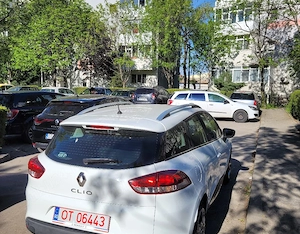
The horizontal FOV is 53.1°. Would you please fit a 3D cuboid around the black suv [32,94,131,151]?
[{"bbox_3d":[-1.230,0.134,8.545,1.820,1.460,4.420,3,7,22],"label":"black suv"}]

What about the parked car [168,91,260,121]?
[{"bbox_3d":[3.157,-0.569,15.371,4.480,1.530,1.750,2,6,9],"label":"parked car"}]

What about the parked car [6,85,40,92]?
[{"bbox_3d":[-10.879,-1.788,25.668,1.740,1.460,4.300,3,6,20],"label":"parked car"}]

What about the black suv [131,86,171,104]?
[{"bbox_3d":[0.346,-1.312,21.480,1.820,1.660,4.300,3,6,20],"label":"black suv"}]

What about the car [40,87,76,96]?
[{"bbox_3d":[-7.081,-1.627,24.473,1.720,1.480,4.050,3,6,20],"label":"car"}]

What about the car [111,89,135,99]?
[{"bbox_3d":[-1.704,-1.364,22.785,1.730,1.440,4.250,3,6,20],"label":"car"}]

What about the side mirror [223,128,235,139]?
[{"bbox_3d":[1.227,0.257,4.679,0.200,0.160,0.120,3,6,20],"label":"side mirror"}]

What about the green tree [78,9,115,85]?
[{"bbox_3d":[-4.998,-5.582,28.082,3.355,8.573,3.355,1,6,0],"label":"green tree"}]

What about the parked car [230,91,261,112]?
[{"bbox_3d":[6.198,-0.962,19.504,1.770,1.480,4.250,3,6,19],"label":"parked car"}]

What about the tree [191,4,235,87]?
[{"bbox_3d":[5.298,-5.164,25.596,3.736,8.557,3.736,1,6,0],"label":"tree"}]

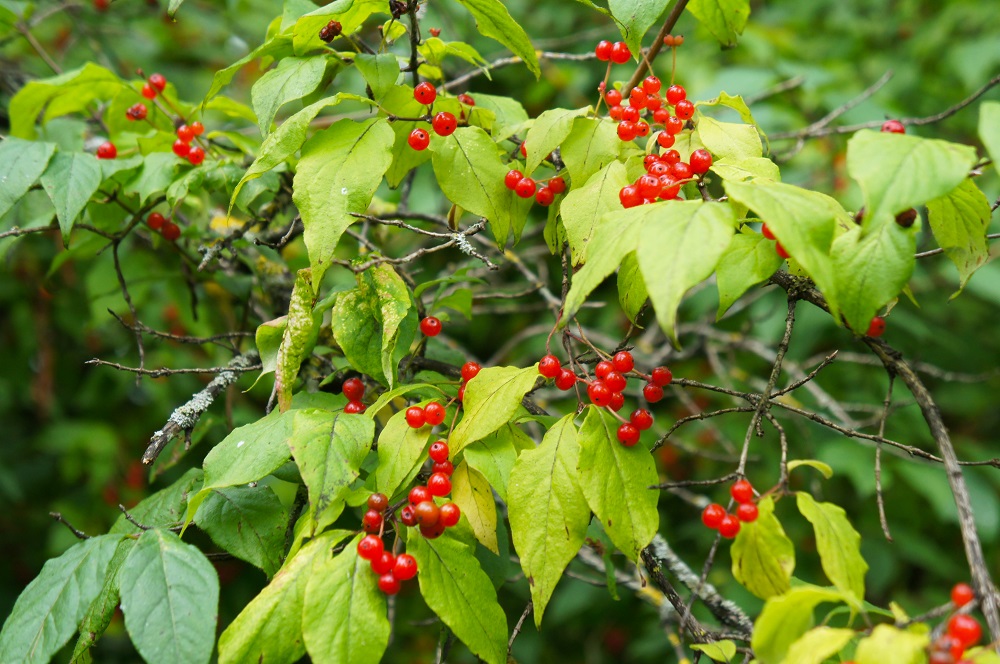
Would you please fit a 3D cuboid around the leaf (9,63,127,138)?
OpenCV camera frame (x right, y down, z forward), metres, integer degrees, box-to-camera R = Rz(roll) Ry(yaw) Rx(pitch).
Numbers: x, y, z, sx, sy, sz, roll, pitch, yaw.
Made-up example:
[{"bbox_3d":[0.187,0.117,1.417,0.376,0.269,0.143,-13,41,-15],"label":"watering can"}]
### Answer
[{"bbox_3d":[-0.179,-0.096,0.940,0.047,0.031,0.027,0,7,0],"label":"leaf"}]

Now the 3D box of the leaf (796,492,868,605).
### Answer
[{"bbox_3d":[0.122,0.080,0.840,0.018,0.050,0.013,-27,-20,0],"label":"leaf"}]

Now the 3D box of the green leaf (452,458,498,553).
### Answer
[{"bbox_3d":[-0.008,0.063,0.820,0.014,0.038,0.008,-20,-18,0],"label":"green leaf"}]

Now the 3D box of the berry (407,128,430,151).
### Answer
[{"bbox_3d":[-0.028,-0.068,0.800,0.008,0.008,0.008,0,10,0],"label":"berry"}]

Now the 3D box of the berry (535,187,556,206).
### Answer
[{"bbox_3d":[0.017,-0.051,0.860,0.008,0.008,0.008,0,8,0],"label":"berry"}]

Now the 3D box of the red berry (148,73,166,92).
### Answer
[{"bbox_3d":[-0.153,-0.112,1.020,0.008,0.008,0.008,0,8,0],"label":"red berry"}]

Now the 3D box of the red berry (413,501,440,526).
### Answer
[{"bbox_3d":[-0.024,0.060,0.750,0.009,0.009,0.009,0,8,0],"label":"red berry"}]

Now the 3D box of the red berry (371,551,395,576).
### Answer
[{"bbox_3d":[-0.041,0.081,0.800,0.008,0.008,0.008,0,7,0],"label":"red berry"}]

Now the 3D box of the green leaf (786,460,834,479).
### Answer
[{"bbox_3d":[0.108,0.047,0.790,0.017,0.006,0.011,8,12,11],"label":"green leaf"}]

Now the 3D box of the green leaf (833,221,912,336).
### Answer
[{"bbox_3d":[0.138,-0.021,0.840,0.030,0.054,0.010,8,-32,0],"label":"green leaf"}]

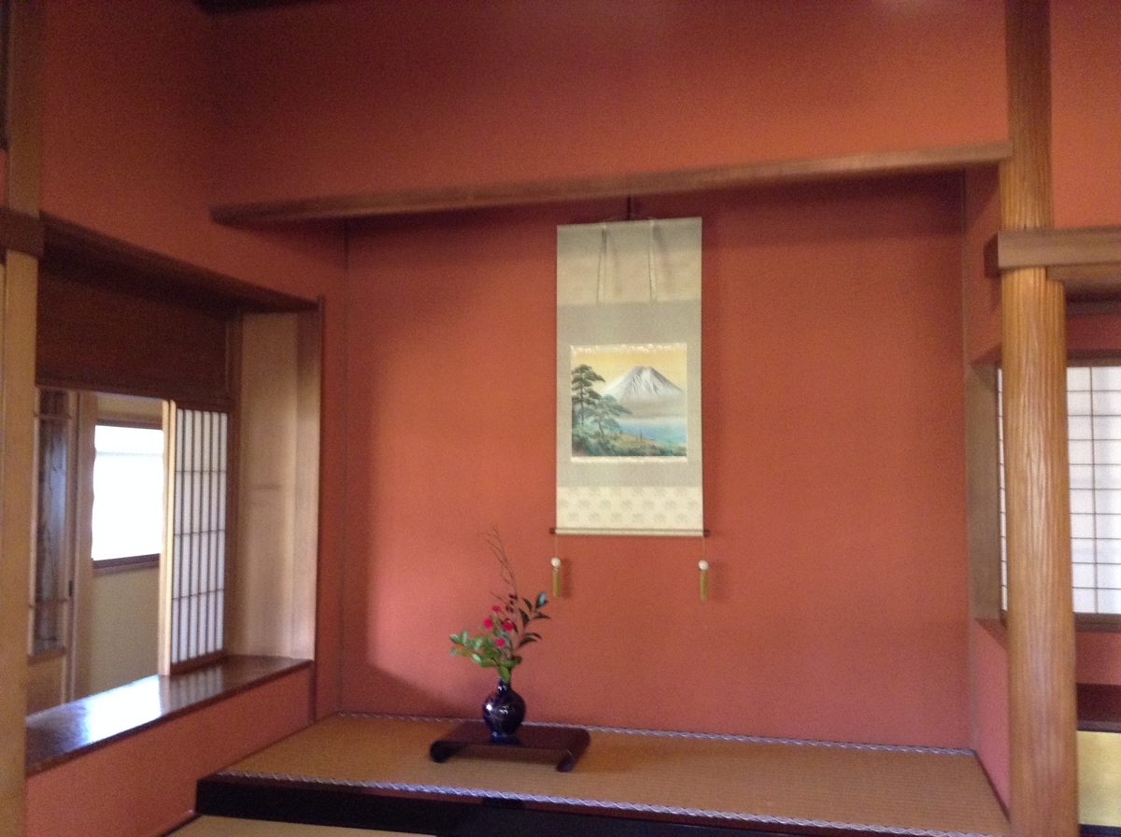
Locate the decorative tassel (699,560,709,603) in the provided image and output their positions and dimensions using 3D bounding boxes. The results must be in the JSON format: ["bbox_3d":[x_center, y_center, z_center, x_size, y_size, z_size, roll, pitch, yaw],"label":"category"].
[{"bbox_3d":[0.582,0.659,4.331,0.036,0.172,0.036,0,-3,14],"label":"decorative tassel"}]

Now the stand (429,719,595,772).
[{"bbox_3d":[-0.176,1.236,4.033,0.547,0.075,0.320,0,-3,14],"label":"stand"}]

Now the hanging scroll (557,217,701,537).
[{"bbox_3d":[0.286,-0.166,4.452,0.635,1.318,0.030,0,-3,14],"label":"hanging scroll"}]

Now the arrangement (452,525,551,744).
[{"bbox_3d":[-0.234,0.814,4.071,0.378,0.772,0.300,0,-3,14],"label":"arrangement"}]

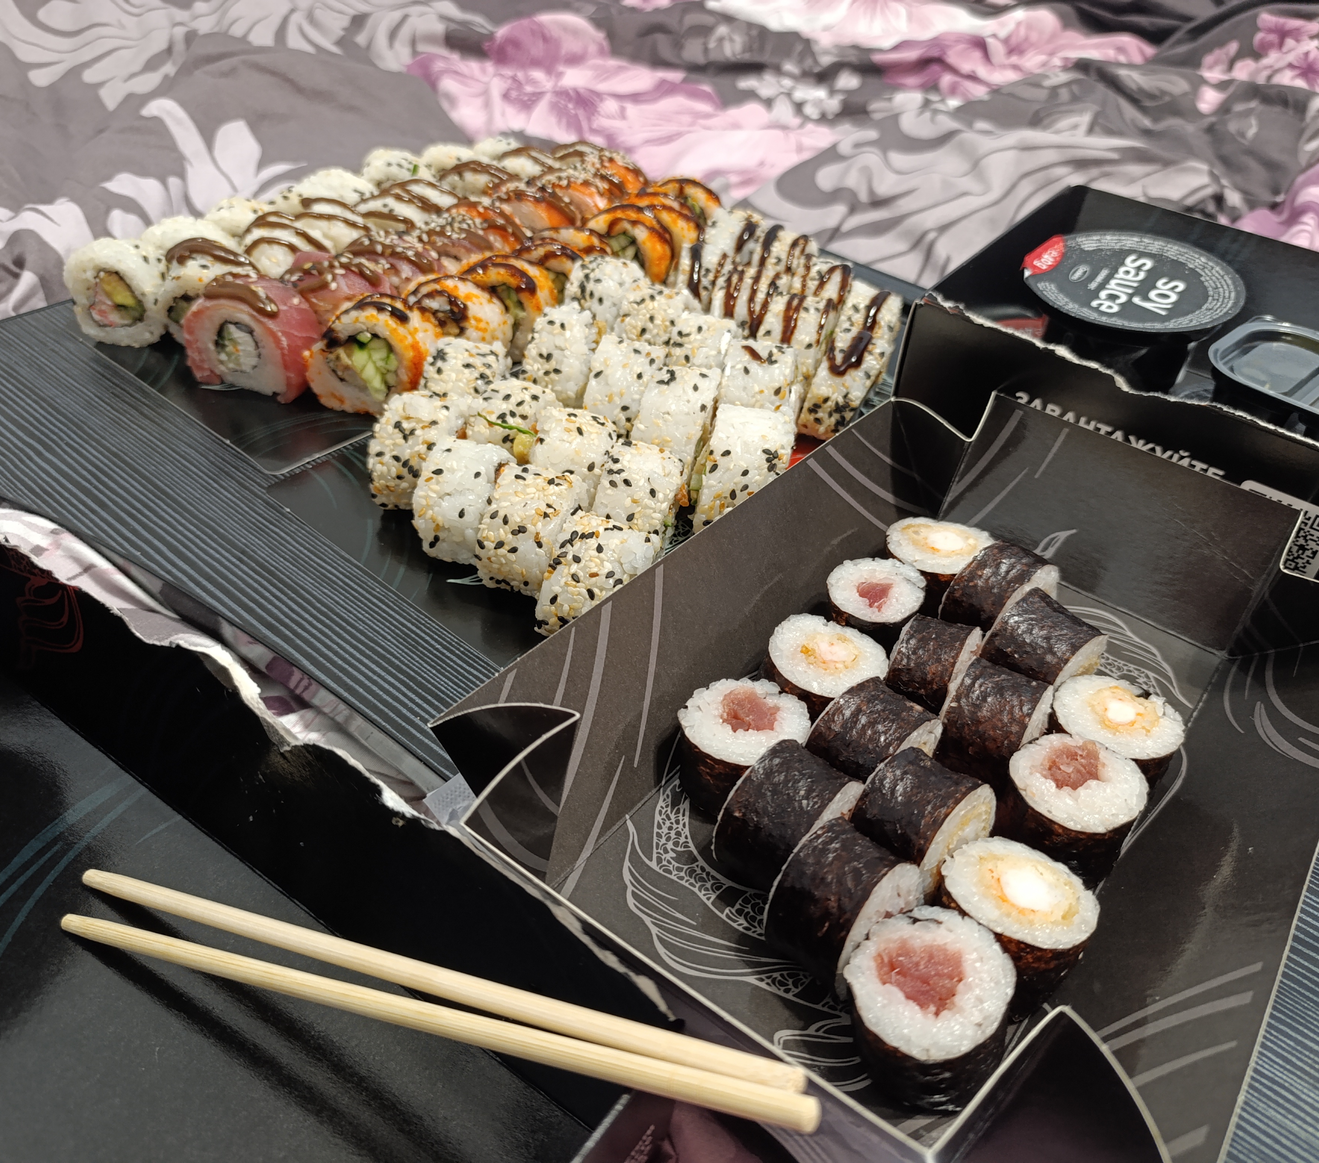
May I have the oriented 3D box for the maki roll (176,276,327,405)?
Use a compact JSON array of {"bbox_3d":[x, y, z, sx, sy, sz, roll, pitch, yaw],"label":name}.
[{"bbox_3d":[-0.161,-0.096,0.406,0.046,0.042,0.028,16,40,15],"label":"maki roll"}]

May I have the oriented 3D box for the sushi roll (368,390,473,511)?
[{"bbox_3d":[-0.081,-0.045,0.355,0.025,0.035,0.036,10,38,8],"label":"sushi roll"}]

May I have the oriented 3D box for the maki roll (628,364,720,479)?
[{"bbox_3d":[0.006,-0.058,0.384,0.025,0.036,0.041,12,38,10],"label":"maki roll"}]

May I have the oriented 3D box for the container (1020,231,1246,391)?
[{"bbox_3d":[0.191,-0.112,0.424,0.084,0.030,0.084,13,44,13],"label":"container"}]

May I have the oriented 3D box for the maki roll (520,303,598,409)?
[{"bbox_3d":[-0.041,-0.095,0.428,0.024,0.036,0.039,7,37,4],"label":"maki roll"}]

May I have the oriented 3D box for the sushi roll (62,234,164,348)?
[{"bbox_3d":[-0.228,-0.122,0.435,0.038,0.040,0.023,13,39,11],"label":"sushi roll"}]

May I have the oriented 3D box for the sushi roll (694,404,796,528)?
[{"bbox_3d":[0.030,-0.038,0.358,0.025,0.038,0.044,12,38,10],"label":"sushi roll"}]

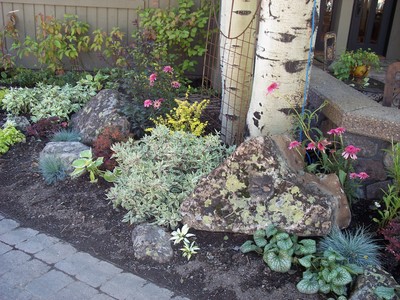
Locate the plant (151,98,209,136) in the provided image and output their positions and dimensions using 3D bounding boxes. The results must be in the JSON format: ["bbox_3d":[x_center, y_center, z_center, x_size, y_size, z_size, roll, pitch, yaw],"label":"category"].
[{"bbox_3d":[-0.154,-0.139,3.477,0.440,0.480,0.420,2,20,0],"label":"plant"}]

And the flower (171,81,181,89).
[{"bbox_3d":[-0.231,-0.618,4.250,0.094,0.062,0.094,2,18,-3],"label":"flower"}]

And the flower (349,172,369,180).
[{"bbox_3d":[0.948,0.159,2.696,0.120,0.047,0.085,2,20,0],"label":"flower"}]

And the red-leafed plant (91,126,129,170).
[{"bbox_3d":[-0.655,-0.001,3.299,0.270,0.300,0.280,2,20,0],"label":"red-leafed plant"}]

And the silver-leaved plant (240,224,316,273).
[{"bbox_3d":[0.386,0.467,2.283,0.370,0.190,0.310,2,20,0],"label":"silver-leaved plant"}]

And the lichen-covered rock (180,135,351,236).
[{"bbox_3d":[0.388,0.170,2.655,0.970,0.500,0.520,2,20,0],"label":"lichen-covered rock"}]

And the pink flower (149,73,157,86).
[{"bbox_3d":[-0.448,-0.665,4.250,0.078,0.115,0.080,1,18,-6],"label":"pink flower"}]

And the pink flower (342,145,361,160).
[{"bbox_3d":[0.881,0.014,2.620,0.102,0.070,0.102,9,19,18],"label":"pink flower"}]

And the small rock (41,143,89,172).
[{"bbox_3d":[-1.001,0.051,3.360,0.370,0.165,0.280,-2,18,-17],"label":"small rock"}]

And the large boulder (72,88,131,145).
[{"bbox_3d":[-0.882,-0.309,4.020,0.530,0.430,0.480,-1,18,-12],"label":"large boulder"}]

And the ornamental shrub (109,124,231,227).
[{"bbox_3d":[-0.176,0.132,2.830,0.800,0.420,0.660,2,20,0],"label":"ornamental shrub"}]

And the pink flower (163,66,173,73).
[{"bbox_3d":[-0.306,-0.759,4.250,0.094,0.050,0.094,2,18,-4],"label":"pink flower"}]

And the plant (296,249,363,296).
[{"bbox_3d":[0.580,0.535,2.000,0.285,0.165,0.270,9,19,18],"label":"plant"}]

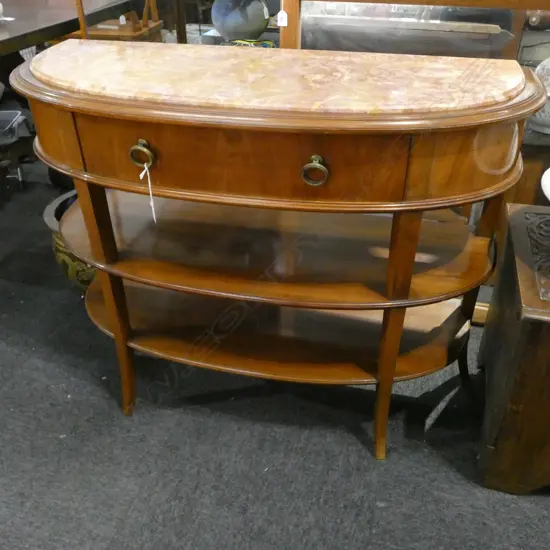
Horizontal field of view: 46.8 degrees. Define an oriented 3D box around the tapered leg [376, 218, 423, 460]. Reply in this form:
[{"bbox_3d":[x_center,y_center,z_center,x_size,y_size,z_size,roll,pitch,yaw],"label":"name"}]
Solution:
[{"bbox_3d":[0.269,0.154,1.396,0.048,0.667,0.066,-3,34,-4],"label":"tapered leg"}]

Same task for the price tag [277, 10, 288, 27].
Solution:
[{"bbox_3d":[0.019,-0.618,1.531,0.022,0.039,0.002,4,34,7],"label":"price tag"}]

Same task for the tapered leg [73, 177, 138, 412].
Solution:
[{"bbox_3d":[-0.391,0.075,1.530,0.048,0.667,0.066,18,38,26],"label":"tapered leg"}]

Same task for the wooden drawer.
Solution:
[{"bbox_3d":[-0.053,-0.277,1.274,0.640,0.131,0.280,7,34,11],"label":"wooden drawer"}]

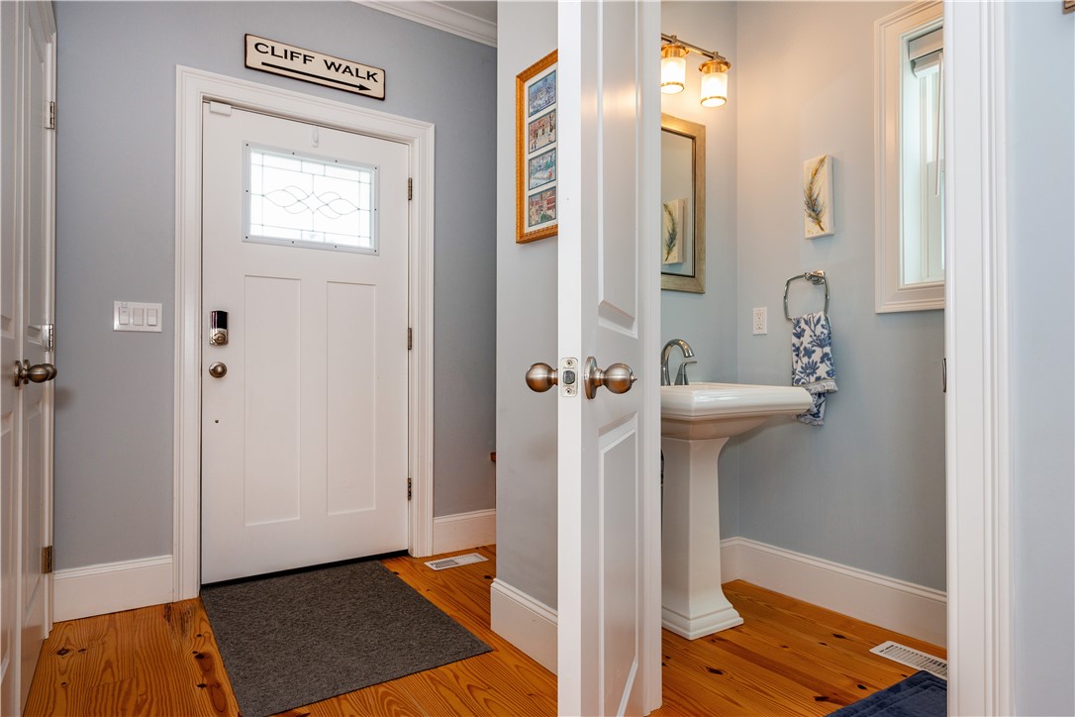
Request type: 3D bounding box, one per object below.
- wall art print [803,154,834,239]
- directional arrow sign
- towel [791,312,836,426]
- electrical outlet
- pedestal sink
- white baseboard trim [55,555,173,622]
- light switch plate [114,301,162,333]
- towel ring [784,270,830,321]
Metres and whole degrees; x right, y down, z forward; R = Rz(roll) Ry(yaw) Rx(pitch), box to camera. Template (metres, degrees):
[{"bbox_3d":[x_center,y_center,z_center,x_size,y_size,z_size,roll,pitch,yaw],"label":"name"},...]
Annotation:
[{"bbox_3d":[1.125,-0.641,2.386,0.038,0.309,0.101,0,-1,-33],"label":"wall art print"},{"bbox_3d":[-1.008,-1.333,2.759,0.620,0.149,0.017,0,-1,-33],"label":"directional arrow sign"},{"bbox_3d":[1.087,0.037,2.351,0.060,0.440,0.178,0,-1,-33],"label":"towel"},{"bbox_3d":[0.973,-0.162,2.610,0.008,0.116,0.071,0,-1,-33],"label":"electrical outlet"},{"bbox_3d":[0.608,0.543,2.217,0.628,0.880,0.505,0,-1,-33],"label":"pedestal sink"},{"bbox_3d":[-1.647,0.891,2.326,0.390,0.193,0.018,0,-1,-33],"label":"white baseboard trim"},{"bbox_3d":[-1.581,-0.163,2.368,0.160,0.114,0.009,0,-1,-33],"label":"light switch plate"},{"bbox_3d":[1.092,-0.251,2.390,0.080,0.200,0.190,0,-1,-33],"label":"towel ring"}]

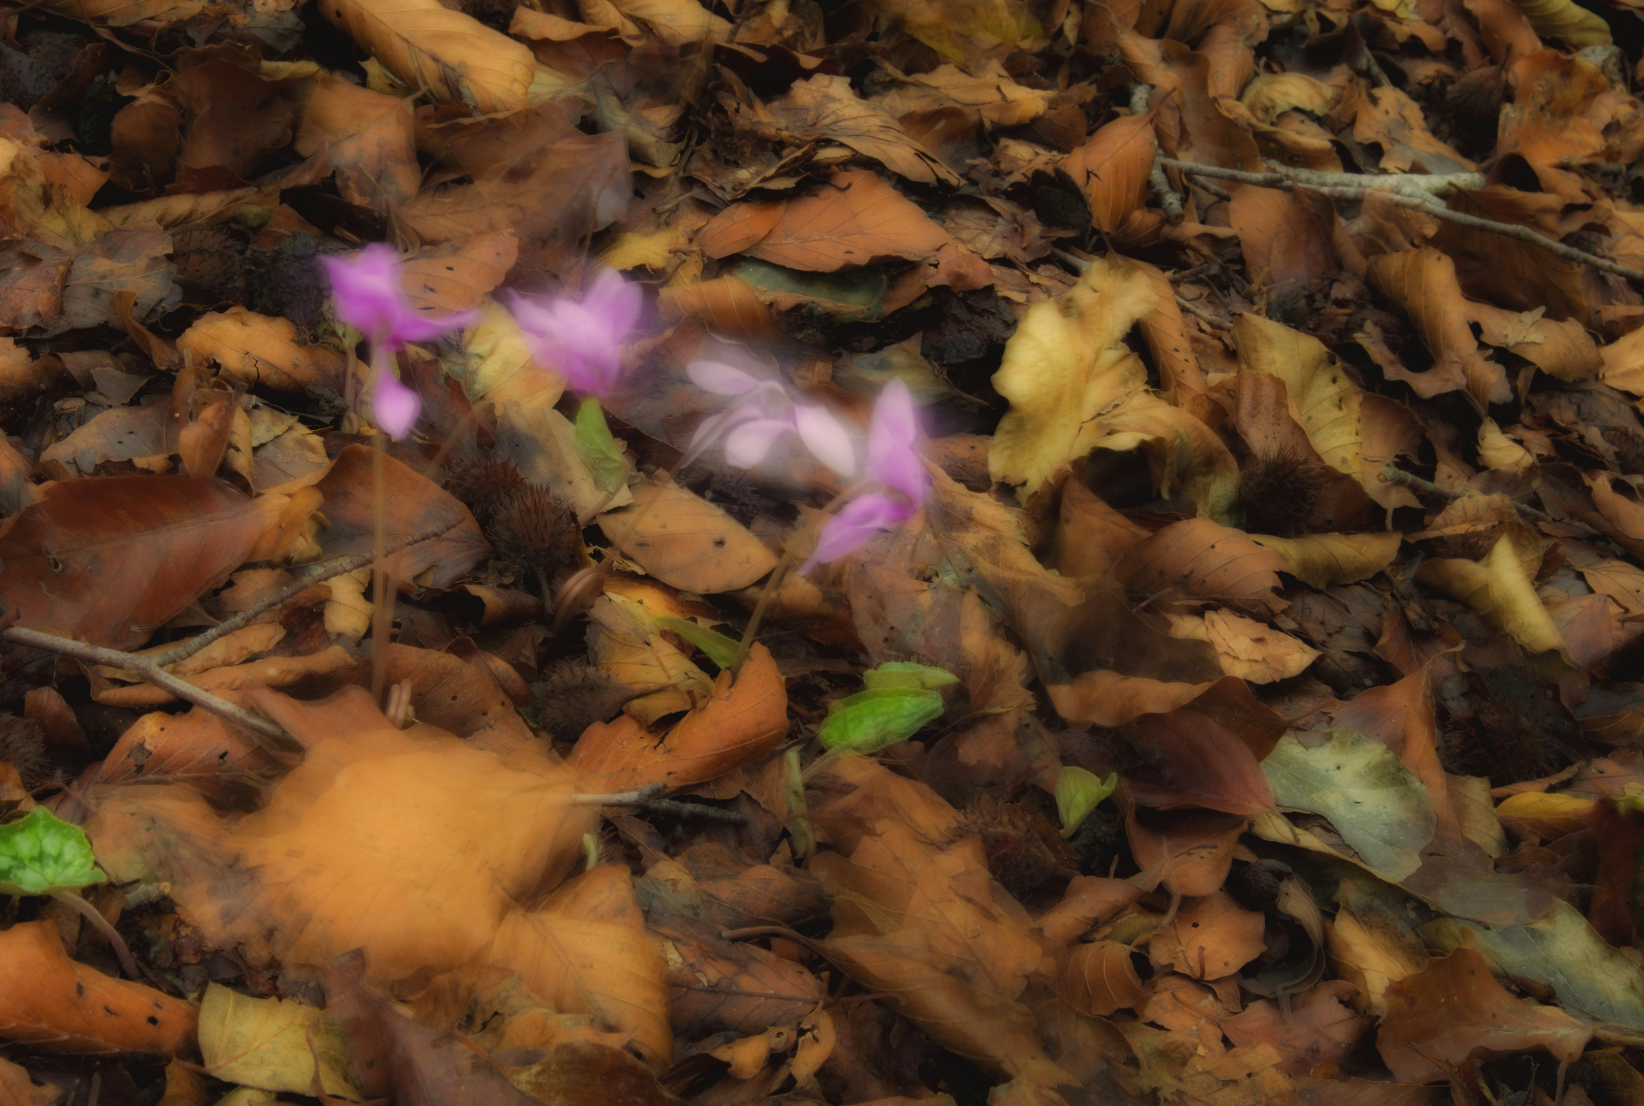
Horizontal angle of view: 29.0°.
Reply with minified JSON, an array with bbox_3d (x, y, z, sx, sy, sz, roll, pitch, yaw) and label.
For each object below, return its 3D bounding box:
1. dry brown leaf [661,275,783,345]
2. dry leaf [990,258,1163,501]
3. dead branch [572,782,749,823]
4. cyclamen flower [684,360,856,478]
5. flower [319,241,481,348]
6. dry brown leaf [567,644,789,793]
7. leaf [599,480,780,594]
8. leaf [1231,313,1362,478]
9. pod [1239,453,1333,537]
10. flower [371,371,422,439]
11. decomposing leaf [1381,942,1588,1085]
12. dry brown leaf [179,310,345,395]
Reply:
[{"bbox_3d":[-0.029,-0.071,0.925,0.041,0.012,0.020,5,40,6],"label":"dry brown leaf"},{"bbox_3d":[0.075,-0.052,0.943,0.050,0.024,0.074,0,67,0],"label":"dry leaf"},{"bbox_3d":[-0.042,0.065,0.821,0.047,0.005,0.008,9,38,8],"label":"dead branch"},{"bbox_3d":[-0.012,-0.032,0.765,0.040,0.024,0.026,0,40,0],"label":"cyclamen flower"},{"bbox_3d":[-0.104,-0.063,0.780,0.040,0.024,0.028,-4,40,-4],"label":"flower"},{"bbox_3d":[-0.039,0.044,0.850,0.062,0.020,0.033,-16,47,-15],"label":"dry brown leaf"},{"bbox_3d":[-0.038,-0.005,0.911,0.054,0.010,0.033,19,53,15],"label":"leaf"},{"bbox_3d":[0.132,-0.044,0.886,0.021,0.023,0.047,-19,44,-21],"label":"leaf"},{"bbox_3d":[0.118,-0.015,0.808,0.023,0.018,0.020,0,40,0],"label":"pod"},{"bbox_3d":[-0.102,-0.035,0.760,0.011,0.014,0.010,0,40,0],"label":"flower"},{"bbox_3d":[0.160,0.111,0.770,0.053,0.012,0.036,7,68,3],"label":"decomposing leaf"},{"bbox_3d":[-0.160,-0.058,0.906,0.050,0.016,0.022,8,41,9],"label":"dry brown leaf"}]

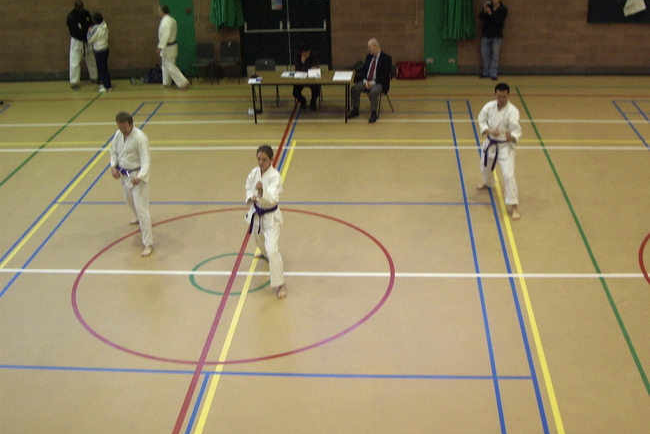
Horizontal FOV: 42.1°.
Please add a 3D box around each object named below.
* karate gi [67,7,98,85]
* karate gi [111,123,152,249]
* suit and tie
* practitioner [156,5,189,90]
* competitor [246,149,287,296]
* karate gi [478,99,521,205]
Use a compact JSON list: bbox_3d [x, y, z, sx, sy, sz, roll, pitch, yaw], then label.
[{"bbox_3d":[-4.865,-3.416,16.945,0.640,1.500,0.420,-17,29,-29],"label":"karate gi"},{"bbox_3d":[-2.351,-0.462,10.544,0.628,1.435,0.811,5,26,16],"label":"karate gi"},{"bbox_3d":[0.848,-2.327,14.738,0.564,1.069,0.733,18,32,36],"label":"suit and tie"},{"bbox_3d":[-3.037,-3.329,16.613,0.653,1.643,0.495,6,26,18],"label":"practitioner"},{"bbox_3d":[-0.649,-0.018,9.233,0.580,1.520,0.980,4,25,12],"label":"competitor"},{"bbox_3d":[2.330,-0.913,11.184,0.596,1.356,0.813,7,26,19],"label":"karate gi"}]

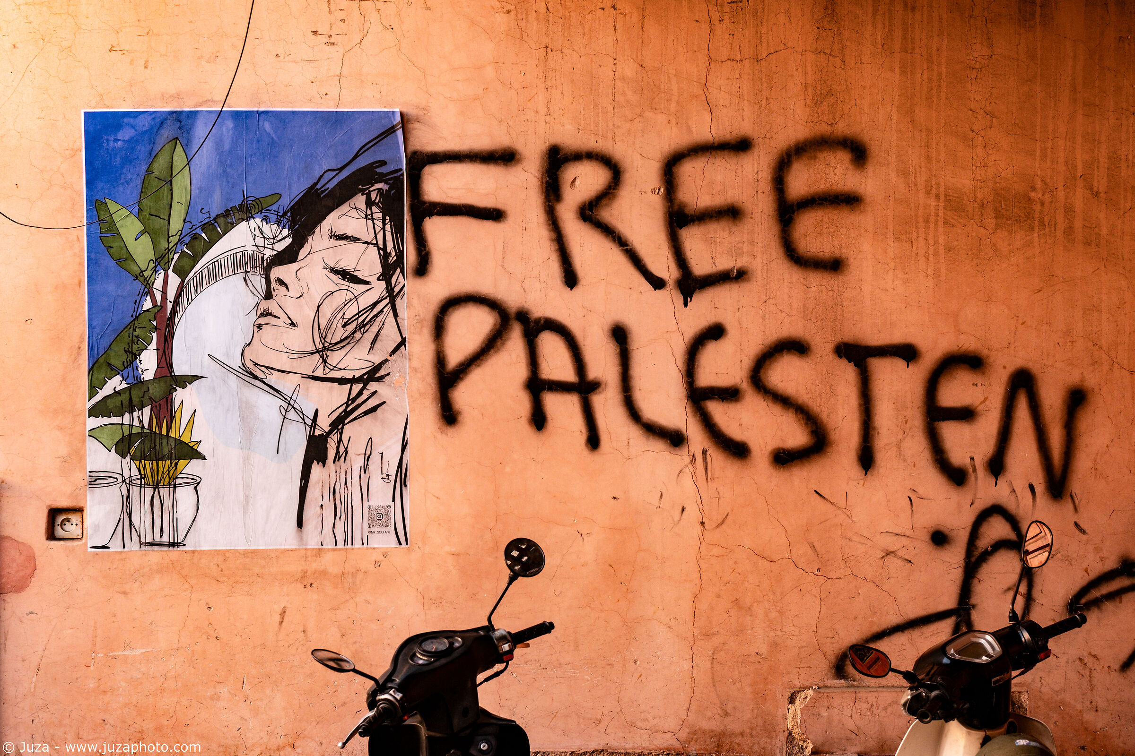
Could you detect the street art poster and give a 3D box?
[{"bbox_3d":[-0.852,-0.129,7.010,0.848,1.170,0.010,-1,0,0],"label":"street art poster"}]

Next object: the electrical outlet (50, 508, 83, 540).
[{"bbox_3d":[-1.325,0.390,7.020,0.080,0.078,0.030,0,0,0],"label":"electrical outlet"}]

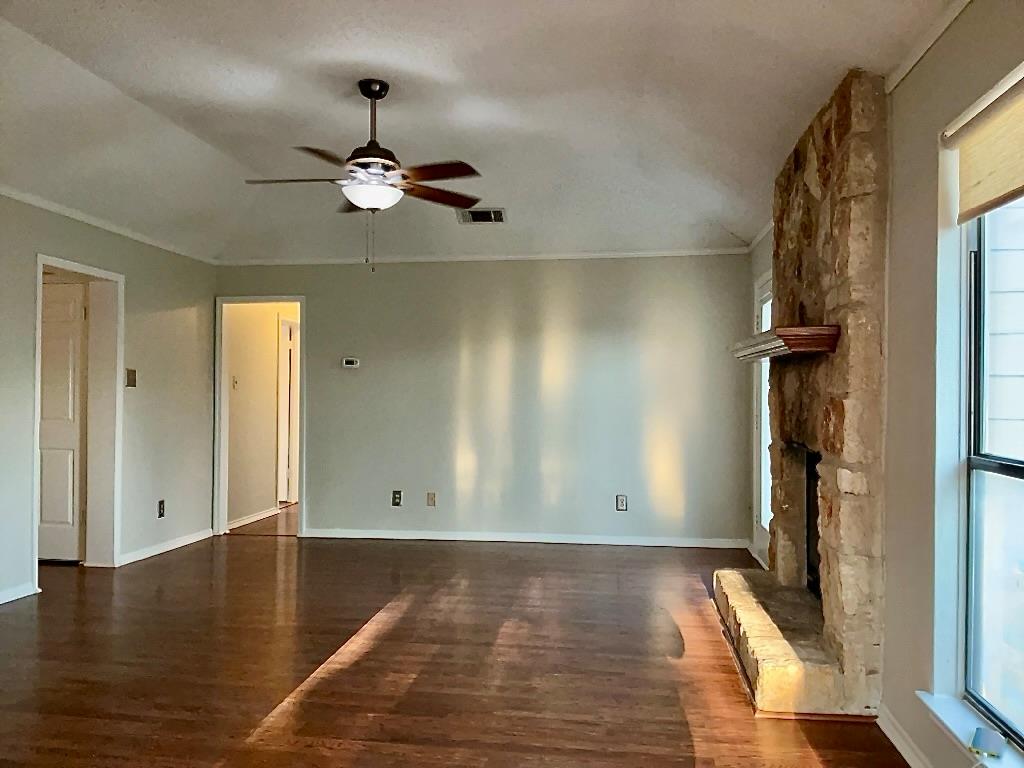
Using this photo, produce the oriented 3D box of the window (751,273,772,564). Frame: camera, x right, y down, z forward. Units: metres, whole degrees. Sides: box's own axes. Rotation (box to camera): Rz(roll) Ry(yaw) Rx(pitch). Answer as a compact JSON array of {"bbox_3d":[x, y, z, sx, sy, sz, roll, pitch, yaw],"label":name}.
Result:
[{"bbox_3d":[1.822,0.285,5.691,0.100,2.090,1.040,0,-1,8],"label":"window"}]

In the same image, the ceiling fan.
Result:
[{"bbox_3d":[-0.727,-1.229,4.157,1.300,0.700,1.300,0,-1,8],"label":"ceiling fan"}]

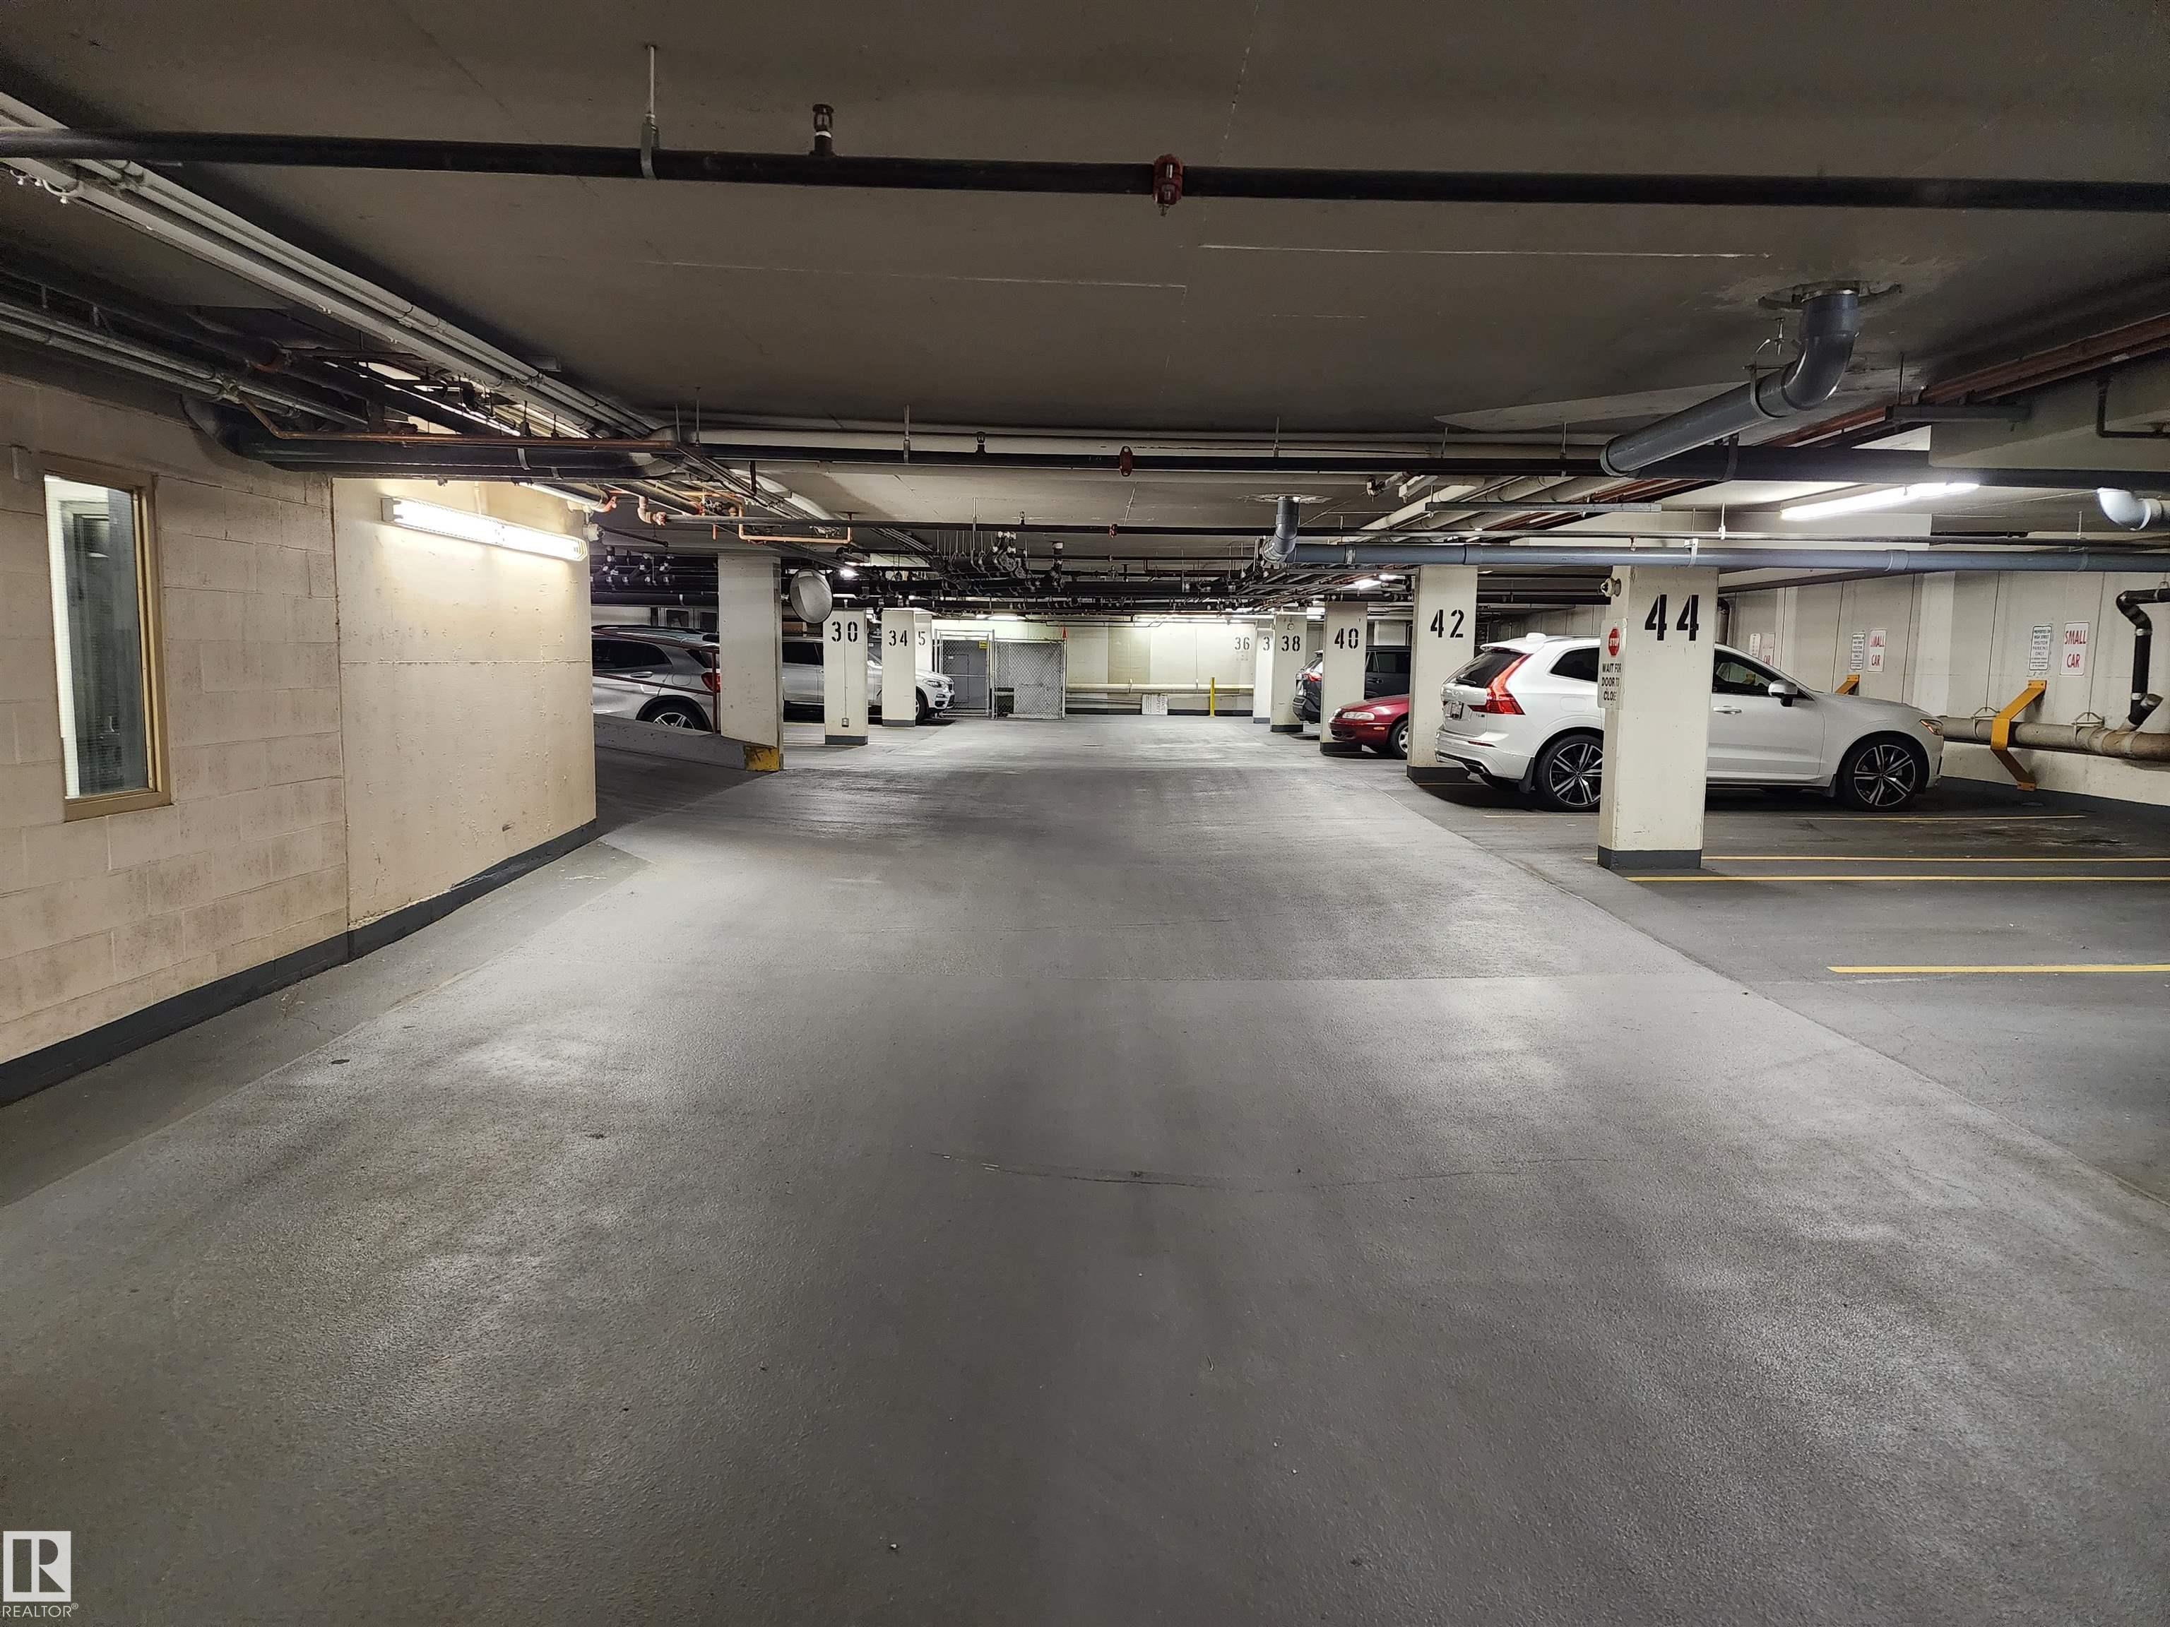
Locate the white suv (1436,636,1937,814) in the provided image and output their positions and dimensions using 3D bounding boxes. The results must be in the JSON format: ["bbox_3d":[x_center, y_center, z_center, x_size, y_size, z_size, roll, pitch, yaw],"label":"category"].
[{"bbox_3d":[5.963,-0.932,14.290,4.690,1.660,1.920,1,6,-2],"label":"white suv"}]

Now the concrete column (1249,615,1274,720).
[{"bbox_3d":[3.998,-3.118,31.376,0.610,2.360,0.300,1,6,0],"label":"concrete column"}]

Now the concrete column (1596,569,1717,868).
[{"bbox_3d":[3.898,-0.714,9.842,0.610,2.168,0.310,1,6,0],"label":"concrete column"}]

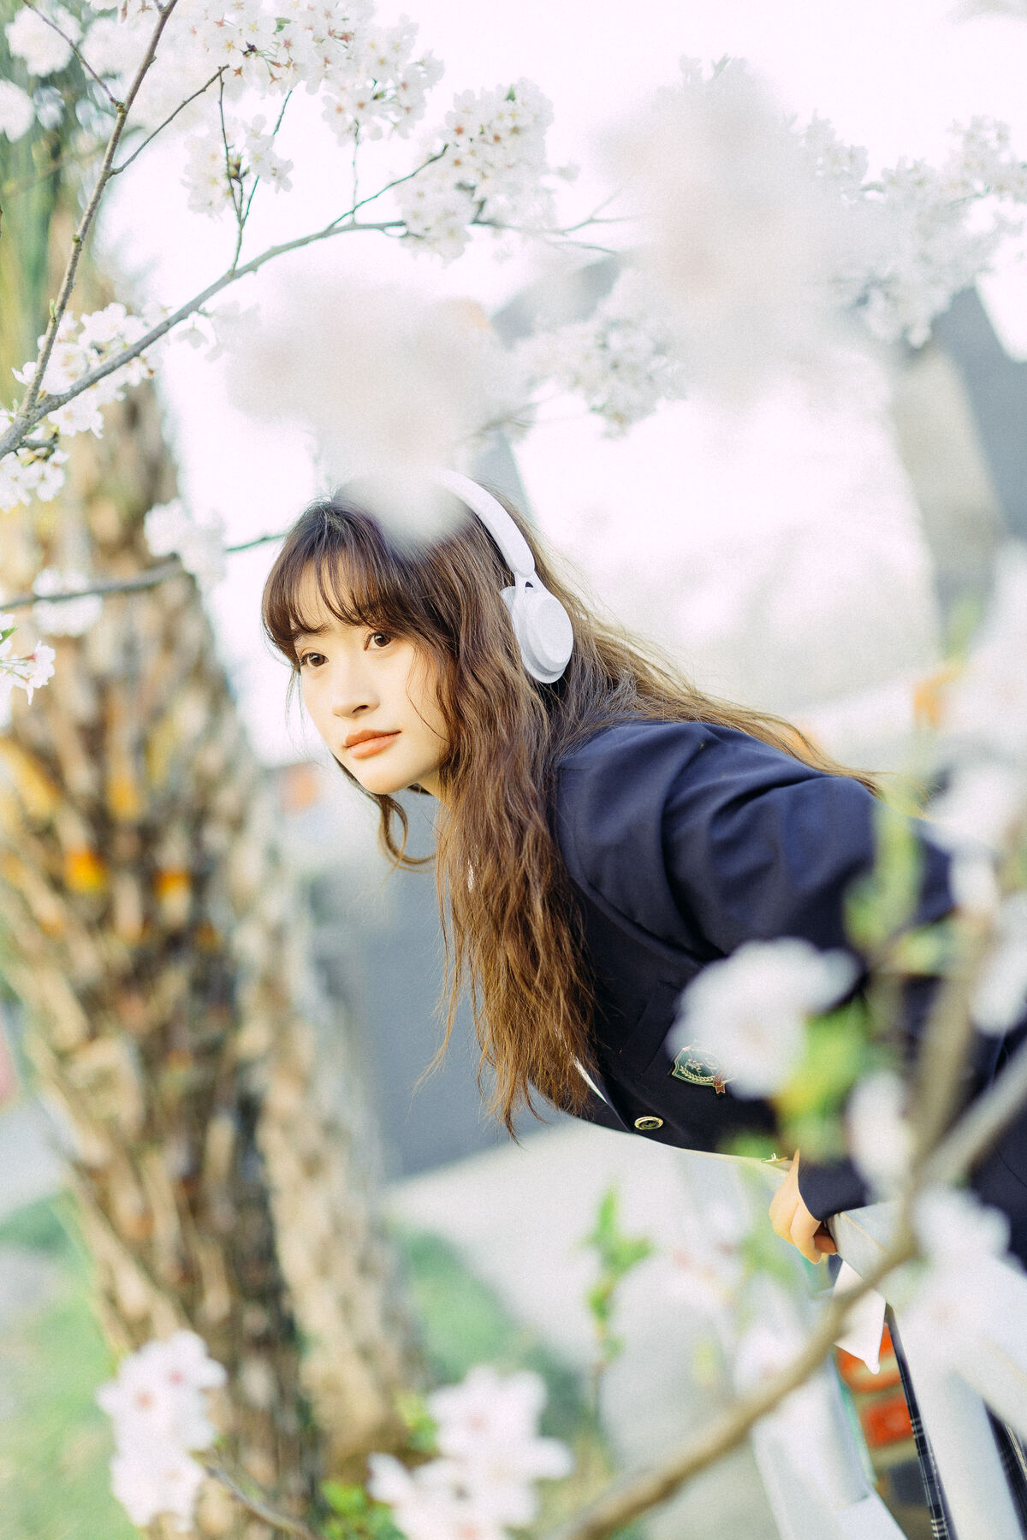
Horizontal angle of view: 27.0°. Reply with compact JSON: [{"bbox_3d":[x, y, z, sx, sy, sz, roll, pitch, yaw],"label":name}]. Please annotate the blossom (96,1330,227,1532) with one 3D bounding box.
[{"bbox_3d":[-0.141,0.269,0.870,0.057,0.077,0.055,-17,2,0],"label":"blossom"}]

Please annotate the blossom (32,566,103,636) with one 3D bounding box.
[{"bbox_3d":[-0.469,-0.178,2.250,0.075,0.072,0.066,-17,2,0],"label":"blossom"}]

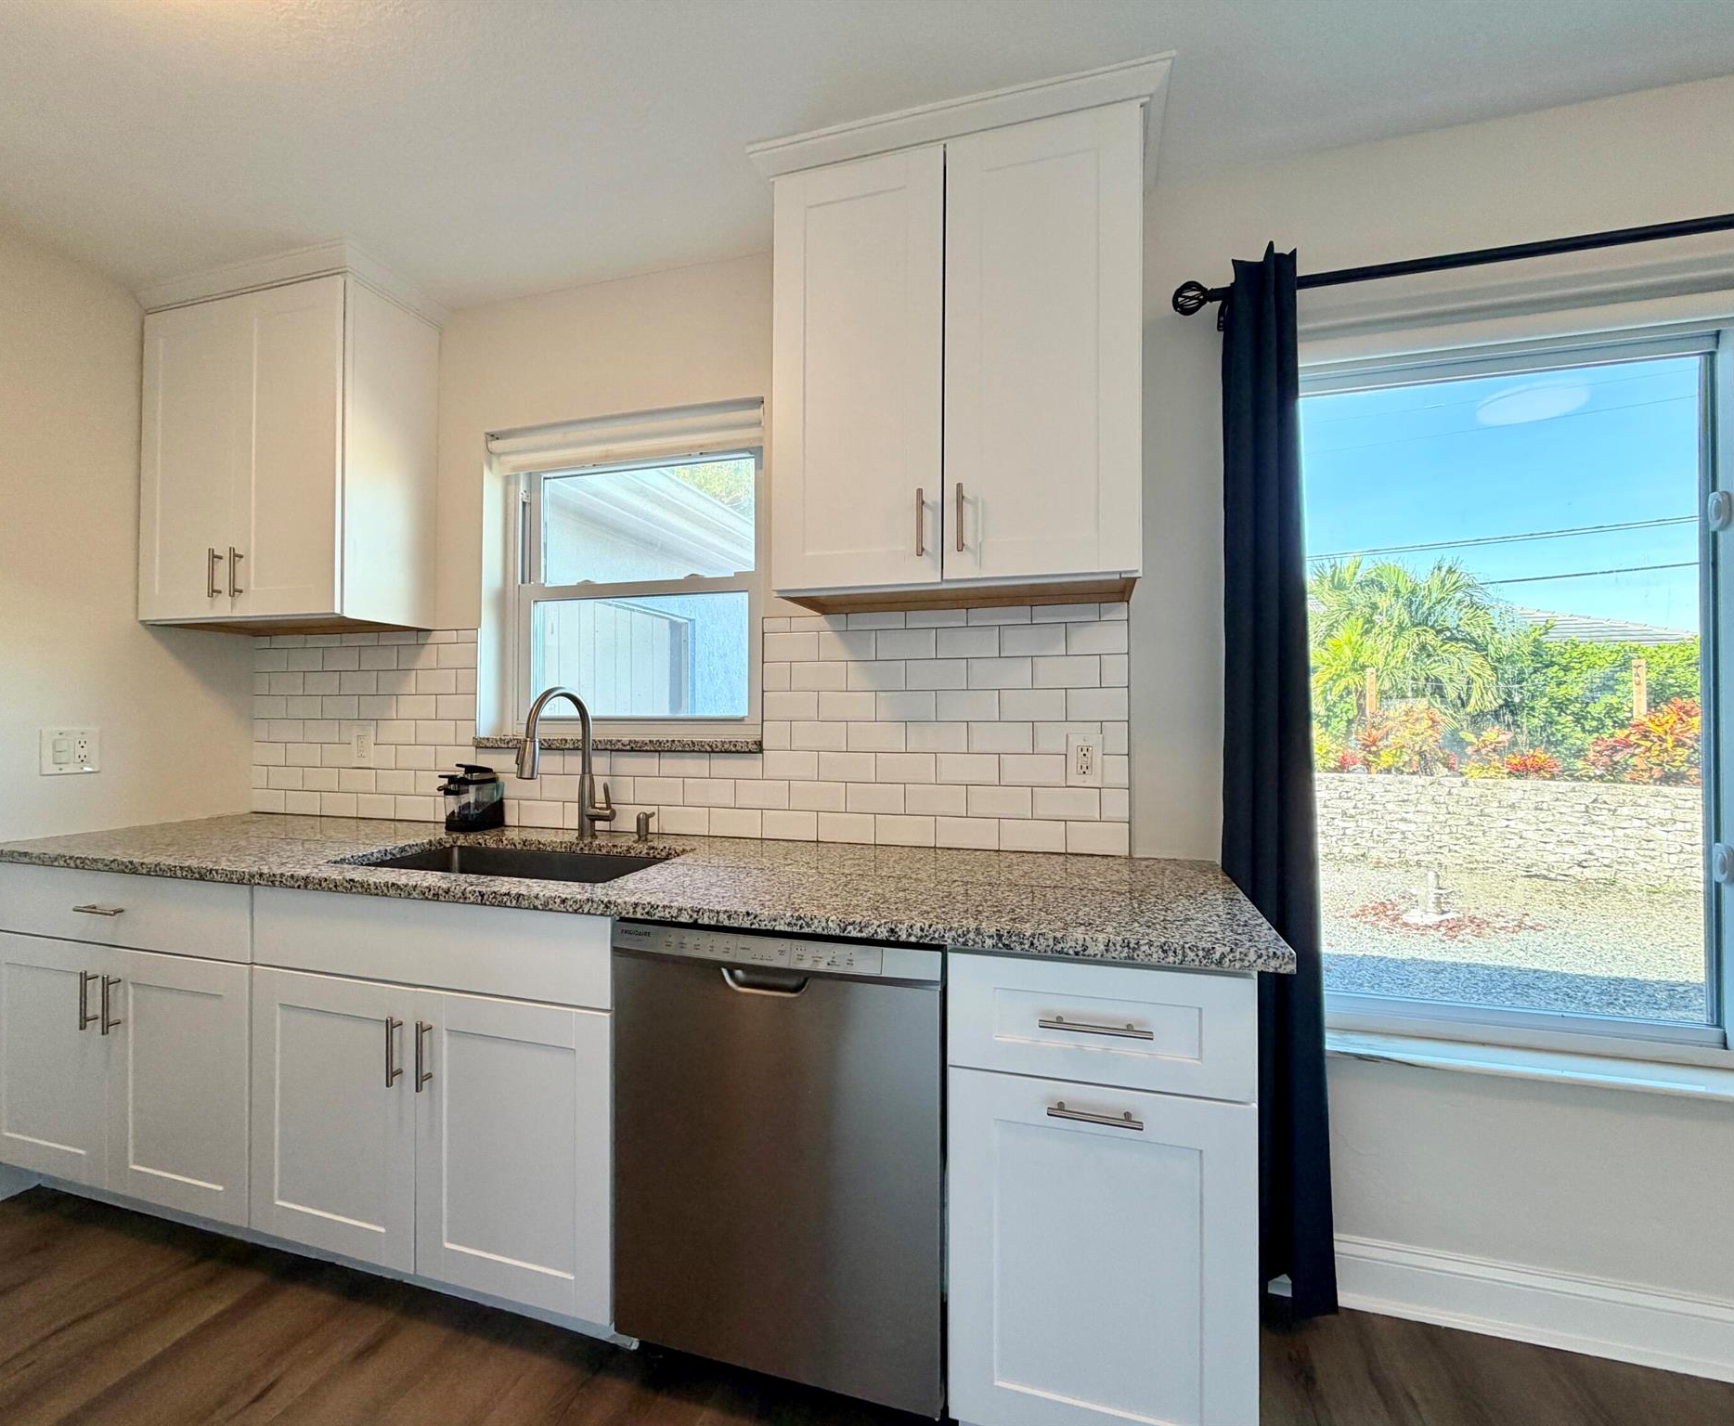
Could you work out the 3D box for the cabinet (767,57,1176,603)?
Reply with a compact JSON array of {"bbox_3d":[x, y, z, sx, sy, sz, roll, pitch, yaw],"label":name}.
[{"bbox_3d":[0.206,-0.728,1.698,0.831,0.952,0.362,0,-1,17],"label":"cabinet"}]

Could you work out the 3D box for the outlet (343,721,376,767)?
[{"bbox_3d":[-1.572,0.109,2.398,0.086,0.126,0.012,0,-1,17],"label":"outlet"}]

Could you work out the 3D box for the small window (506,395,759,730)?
[{"bbox_3d":[-0.684,-0.379,2.255,0.910,0.895,0.100,0,-1,17],"label":"small window"}]

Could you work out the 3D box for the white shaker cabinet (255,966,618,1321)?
[{"bbox_3d":[-0.819,0.841,1.831,0.913,0.572,0.606,0,-1,17],"label":"white shaker cabinet"}]

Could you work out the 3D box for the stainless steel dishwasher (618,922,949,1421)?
[{"bbox_3d":[-0.087,0.771,1.603,0.611,0.757,0.605,0,-1,17],"label":"stainless steel dishwasher"}]

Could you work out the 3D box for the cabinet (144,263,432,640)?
[{"bbox_3d":[-1.710,-0.726,2.297,0.760,0.945,0.315,0,-1,17],"label":"cabinet"}]

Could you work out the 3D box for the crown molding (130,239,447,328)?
[{"bbox_3d":[-1.689,-1.194,2.280,0.790,0.072,0.345,0,-1,17],"label":"crown molding"}]

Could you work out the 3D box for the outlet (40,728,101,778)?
[{"bbox_3d":[-2.153,0.103,2.083,0.010,0.121,0.125,0,-1,17],"label":"outlet"}]

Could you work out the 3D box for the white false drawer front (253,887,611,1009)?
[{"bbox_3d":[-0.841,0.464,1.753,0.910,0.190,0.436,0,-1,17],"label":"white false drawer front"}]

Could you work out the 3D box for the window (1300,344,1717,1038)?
[{"bbox_3d":[1.331,-0.051,1.663,0.810,1.440,0.090,0,-1,17],"label":"window"}]

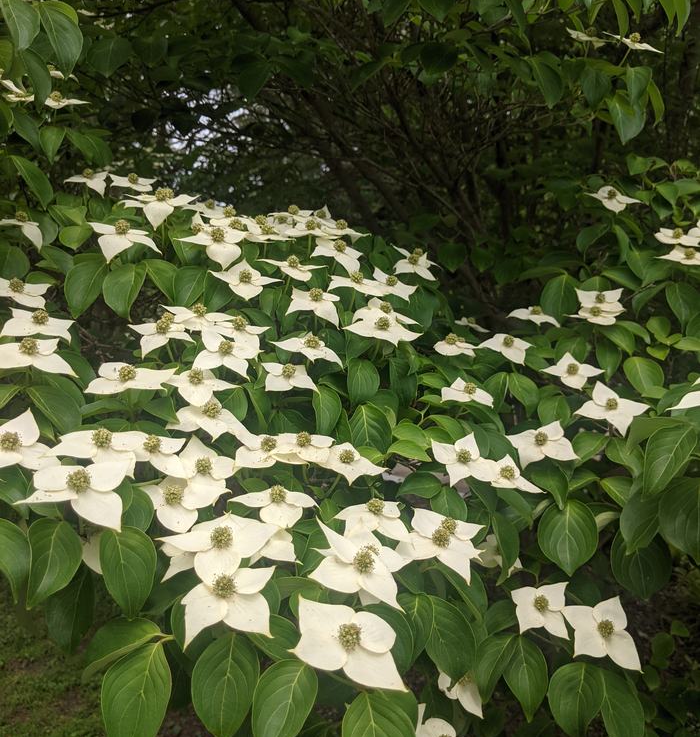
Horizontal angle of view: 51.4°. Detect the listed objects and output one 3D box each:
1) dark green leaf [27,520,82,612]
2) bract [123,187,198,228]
[{"bbox_3d":[-0.253,0.166,0.620,0.042,0.080,0.020,19,-15,-1],"label":"dark green leaf"},{"bbox_3d":[-0.239,-0.203,0.920,0.090,0.034,0.080,0,28,0],"label":"bract"}]

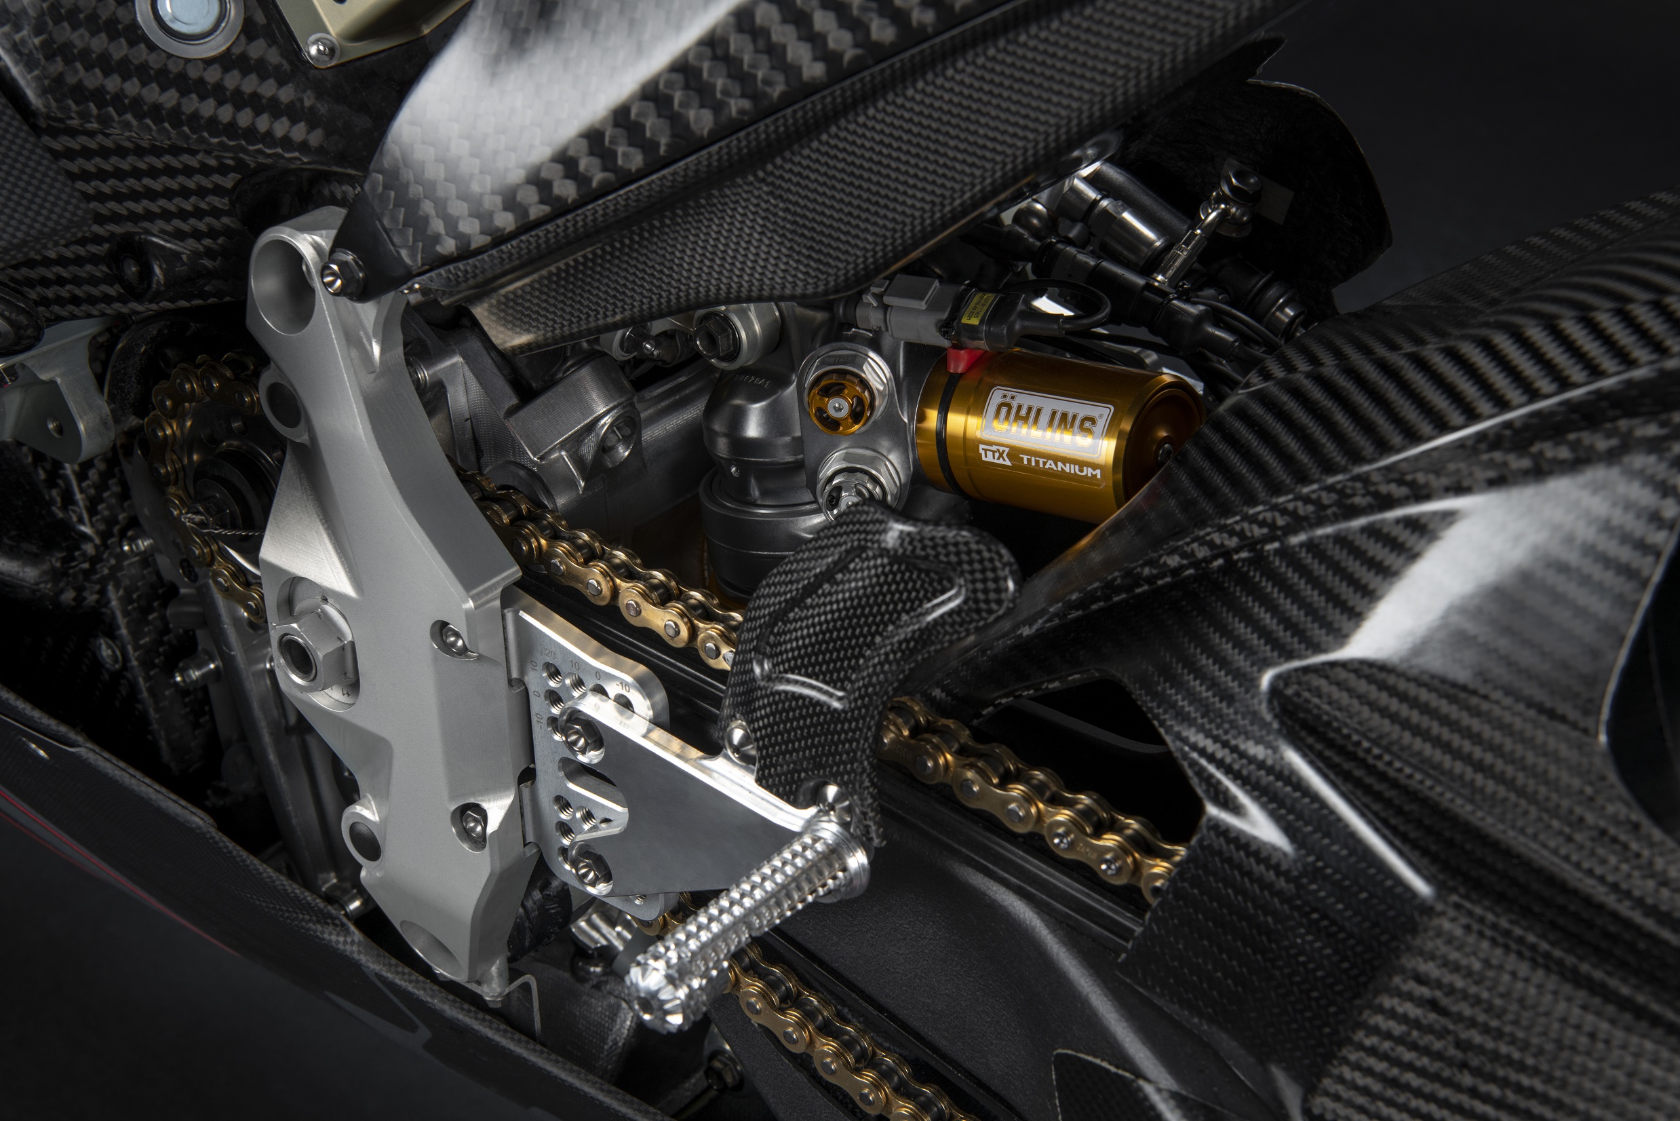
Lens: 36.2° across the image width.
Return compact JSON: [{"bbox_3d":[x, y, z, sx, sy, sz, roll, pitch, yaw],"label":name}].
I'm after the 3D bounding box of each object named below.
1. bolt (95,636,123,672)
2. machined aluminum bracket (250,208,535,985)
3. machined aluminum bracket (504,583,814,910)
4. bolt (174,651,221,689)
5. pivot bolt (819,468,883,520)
[{"bbox_3d":[-0.304,0.039,1.070,0.016,0.016,0.008,21,37,32],"label":"bolt"},{"bbox_3d":[-0.143,0.013,0.823,0.096,0.263,0.032,21,37,32],"label":"machined aluminum bracket"},{"bbox_3d":[-0.052,0.074,0.780,0.143,0.095,0.026,21,37,32],"label":"machined aluminum bracket"},{"bbox_3d":[-0.249,0.042,0.995,0.011,0.011,0.021,21,37,32],"label":"bolt"},{"bbox_3d":[0.005,-0.019,0.830,0.021,0.021,0.013,6,26,10],"label":"pivot bolt"}]

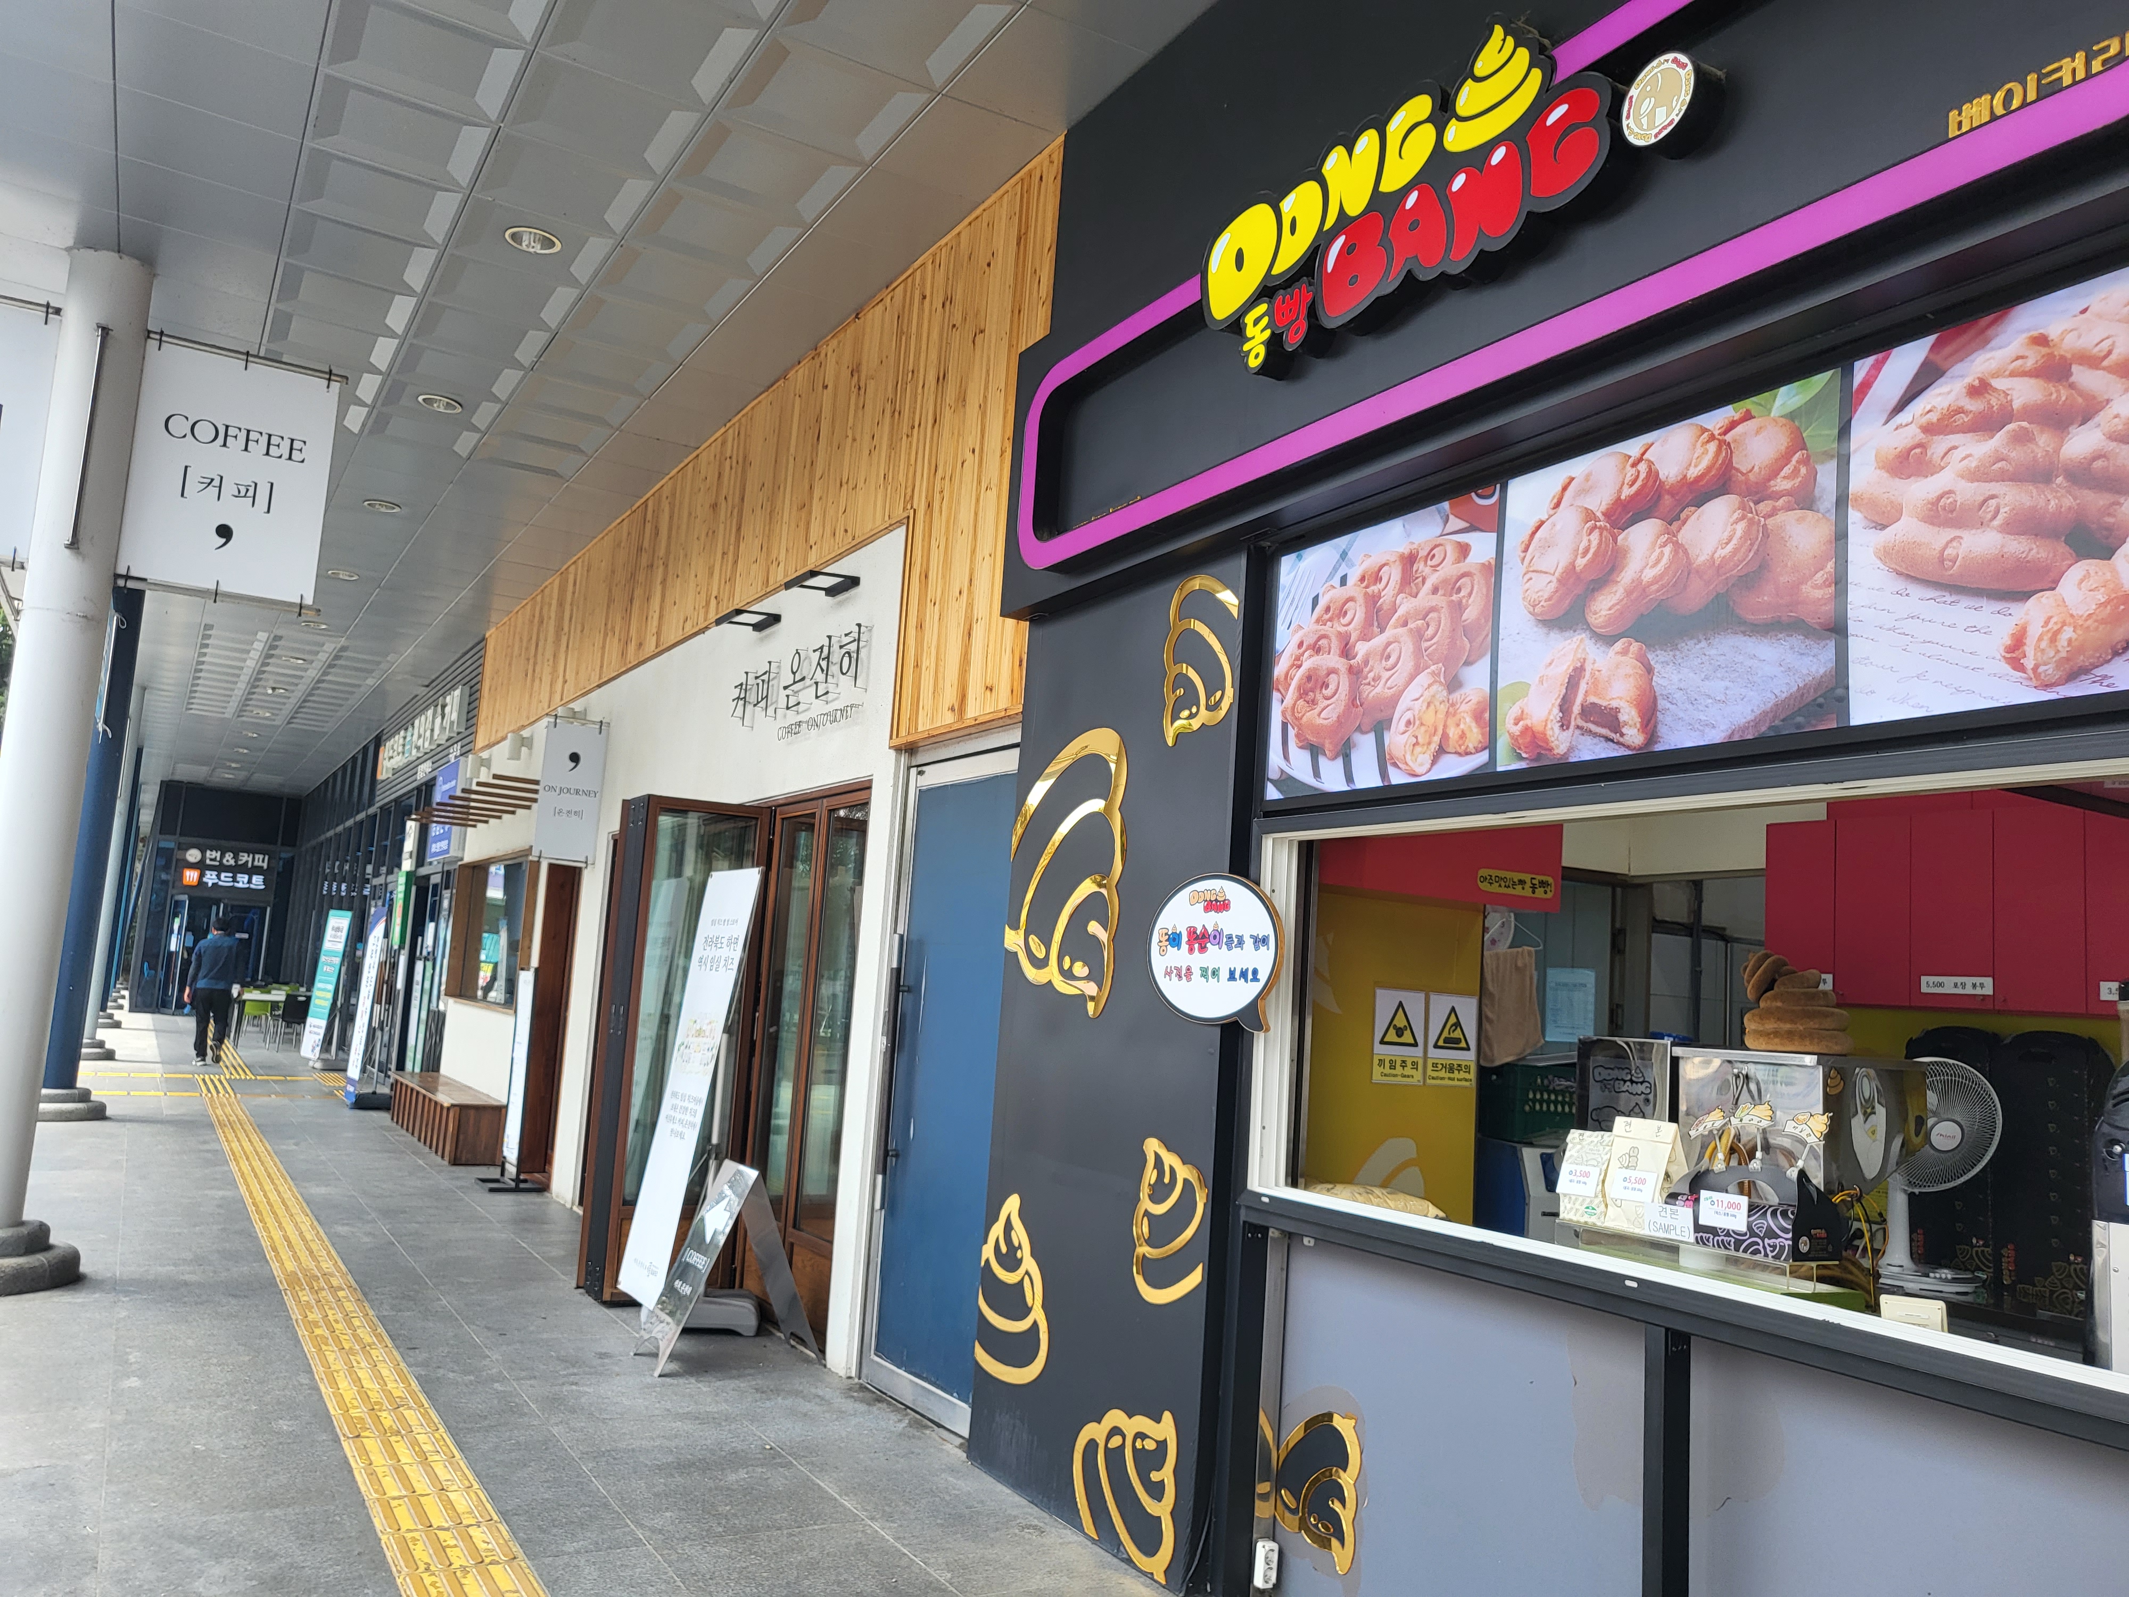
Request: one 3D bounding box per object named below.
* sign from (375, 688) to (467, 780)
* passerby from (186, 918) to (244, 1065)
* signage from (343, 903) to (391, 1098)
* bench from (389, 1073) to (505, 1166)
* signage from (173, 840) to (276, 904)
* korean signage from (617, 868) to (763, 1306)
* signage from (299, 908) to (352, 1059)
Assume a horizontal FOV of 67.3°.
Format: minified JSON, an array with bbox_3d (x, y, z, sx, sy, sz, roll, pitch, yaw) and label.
[{"bbox_3d":[-7.652,-0.680,18.922,0.100,0.480,6.200,8,-8,-29],"label":"sign"},{"bbox_3d":[-10.224,2.311,19.256,0.620,1.760,0.450,8,-8,-29],"label":"passerby"},{"bbox_3d":[-6.647,1.948,15.217,0.050,1.800,0.600,11,-10,-33],"label":"signage"},{"bbox_3d":[-4.996,2.552,12.933,0.430,0.420,3.250,8,-8,-29],"label":"bench"},{"bbox_3d":[-16.670,1.452,31.823,1.730,1.100,0.150,8,-8,-29],"label":"signage"},{"bbox_3d":[-1.581,1.179,6.710,0.050,1.800,0.600,17,-13,-28],"label":"korean signage"},{"bbox_3d":[-9.069,2.276,19.638,0.600,1.800,0.050,-2,-14,45],"label":"signage"}]

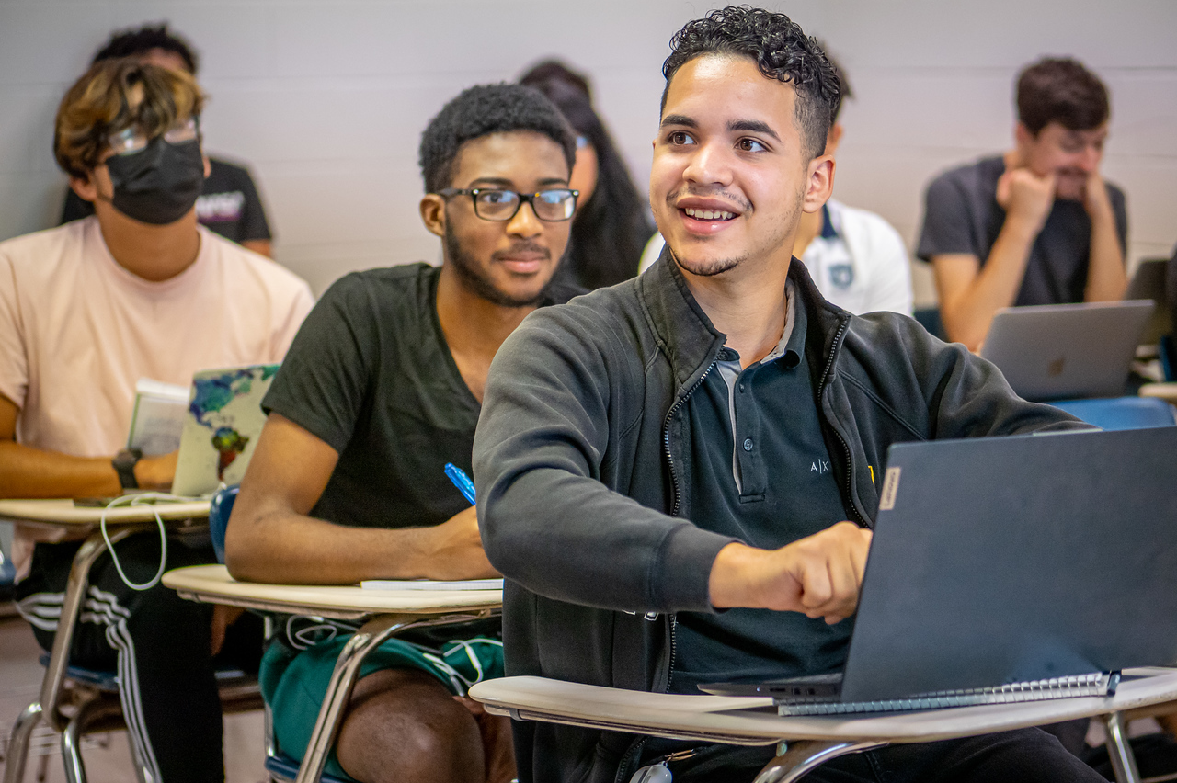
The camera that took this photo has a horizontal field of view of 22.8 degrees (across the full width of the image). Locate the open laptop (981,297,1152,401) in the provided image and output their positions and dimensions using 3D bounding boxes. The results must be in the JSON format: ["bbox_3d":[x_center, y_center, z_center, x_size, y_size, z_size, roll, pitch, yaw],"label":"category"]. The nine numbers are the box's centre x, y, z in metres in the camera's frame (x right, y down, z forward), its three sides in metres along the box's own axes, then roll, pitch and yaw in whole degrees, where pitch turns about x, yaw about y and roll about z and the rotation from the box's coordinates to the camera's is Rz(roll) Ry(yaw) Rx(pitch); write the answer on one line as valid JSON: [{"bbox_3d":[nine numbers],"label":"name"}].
[{"bbox_3d":[0.684,-0.051,4.666,0.305,0.202,0.309,-5,8,-28],"label":"open laptop"}]

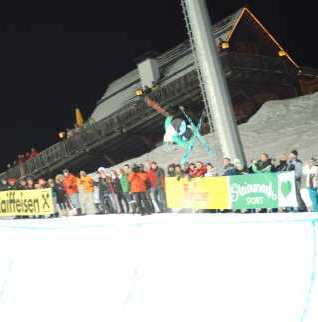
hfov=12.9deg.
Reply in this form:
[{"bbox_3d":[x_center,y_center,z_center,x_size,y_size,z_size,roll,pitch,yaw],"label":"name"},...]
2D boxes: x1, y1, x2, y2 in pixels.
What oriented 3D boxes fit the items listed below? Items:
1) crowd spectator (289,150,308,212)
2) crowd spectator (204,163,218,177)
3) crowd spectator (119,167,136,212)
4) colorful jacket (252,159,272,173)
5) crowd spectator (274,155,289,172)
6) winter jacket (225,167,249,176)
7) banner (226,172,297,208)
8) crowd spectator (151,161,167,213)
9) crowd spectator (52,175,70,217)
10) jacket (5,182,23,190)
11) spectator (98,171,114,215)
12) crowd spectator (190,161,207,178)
[{"bbox_3d":[4.028,0.592,40.500,0.420,1.820,0.580,-7,-15,-22],"label":"crowd spectator"},{"bbox_3d":[1.657,0.876,44.700,0.550,1.630,0.420,-17,-14,17],"label":"crowd spectator"},{"bbox_3d":[-1.101,1.036,49.429,0.420,1.716,0.520,3,-22,-44],"label":"crowd spectator"},{"bbox_3d":[3.226,0.298,42.184,0.450,0.700,0.620,0,-20,-39],"label":"colorful jacket"},{"bbox_3d":[3.740,0.692,41.300,0.580,1.770,0.450,-23,-17,37],"label":"crowd spectator"},{"bbox_3d":[2.328,0.499,42.400,0.400,0.700,0.580,-3,-17,-31],"label":"winter jacket"},{"bbox_3d":[2.997,0.884,40.728,0.050,1.000,3.410,-4,-1,-30],"label":"banner"},{"bbox_3d":[-0.065,0.876,46.218,0.500,1.720,0.360,-24,-19,38],"label":"crowd spectator"},{"bbox_3d":[-3.654,1.304,53.000,0.550,1.630,0.420,-9,-14,-14],"label":"crowd spectator"},{"bbox_3d":[-5.924,1.234,57.700,0.620,0.720,0.420,-13,-14,0],"label":"jacket"},{"bbox_3d":[-1.883,1.172,50.600,0.520,1.570,0.380,-13,-14,0],"label":"spectator"},{"bbox_3d":[1.488,0.853,45.211,0.580,1.762,0.550,-24,-19,35],"label":"crowd spectator"}]

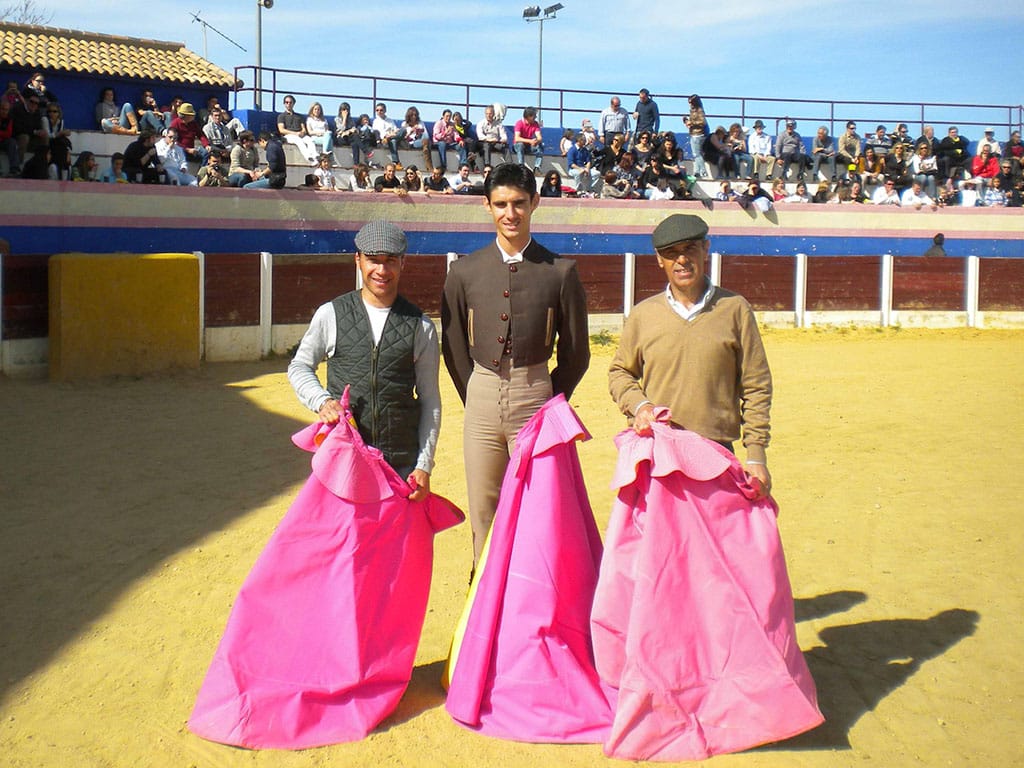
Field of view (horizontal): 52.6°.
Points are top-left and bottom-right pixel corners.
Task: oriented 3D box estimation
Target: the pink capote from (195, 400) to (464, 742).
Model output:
[{"bbox_3d":[-0.612,0.576,3.426,0.890,1.110,0.470,0,8,-8],"label":"pink capote"}]

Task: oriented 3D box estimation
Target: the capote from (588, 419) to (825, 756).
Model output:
[{"bbox_3d":[0.668,0.622,3.390,0.810,1.060,0.450,1,8,0],"label":"capote"}]

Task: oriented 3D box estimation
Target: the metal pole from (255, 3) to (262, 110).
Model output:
[{"bbox_3d":[-4.544,-5.892,18.679,0.100,1.903,0.100,1,8,0],"label":"metal pole"}]

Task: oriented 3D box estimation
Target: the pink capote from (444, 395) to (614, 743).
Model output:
[{"bbox_3d":[0.053,0.583,3.467,0.600,1.100,0.450,1,8,0],"label":"pink capote"}]

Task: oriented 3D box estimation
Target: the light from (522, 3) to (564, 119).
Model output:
[{"bbox_3d":[0.652,-6.862,22.070,0.888,2.430,0.400,1,8,0],"label":"light"}]

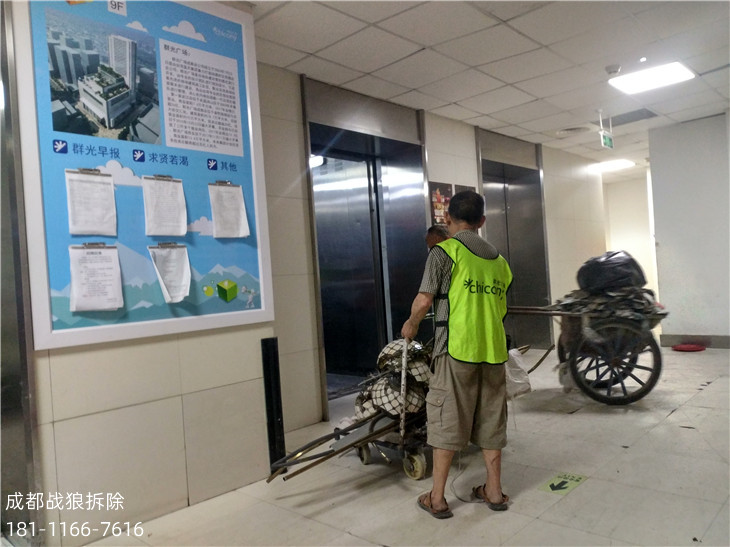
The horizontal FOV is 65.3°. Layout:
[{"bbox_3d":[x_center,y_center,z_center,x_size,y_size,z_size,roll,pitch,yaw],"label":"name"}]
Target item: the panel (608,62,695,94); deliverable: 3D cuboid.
[{"bbox_3d":[2.598,-1.781,5.162,0.600,0.060,0.600,-4,-1,43],"label":"panel"}]

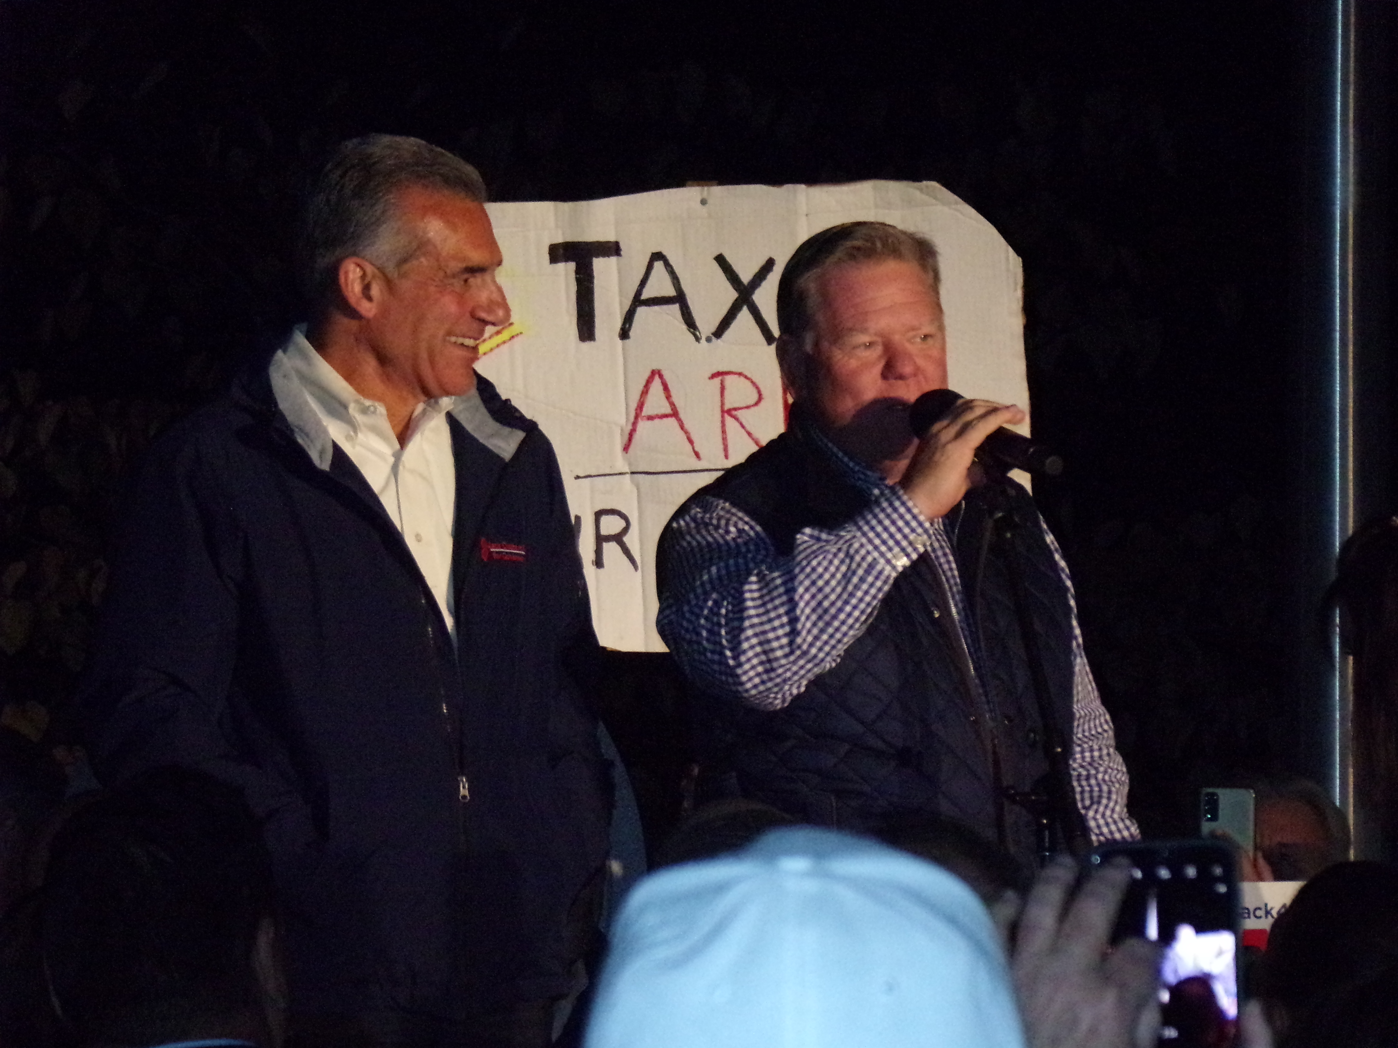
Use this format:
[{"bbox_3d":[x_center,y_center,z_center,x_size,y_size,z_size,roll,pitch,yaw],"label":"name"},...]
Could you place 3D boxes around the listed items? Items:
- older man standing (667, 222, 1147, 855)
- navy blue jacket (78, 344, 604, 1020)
[{"bbox_3d":[0.200,0.585,8.050,0.560,1.780,0.430,0,-1,-34],"label":"older man standing"},{"bbox_3d":[-0.340,0.142,7.800,0.570,0.670,0.360,0,-1,-35],"label":"navy blue jacket"}]

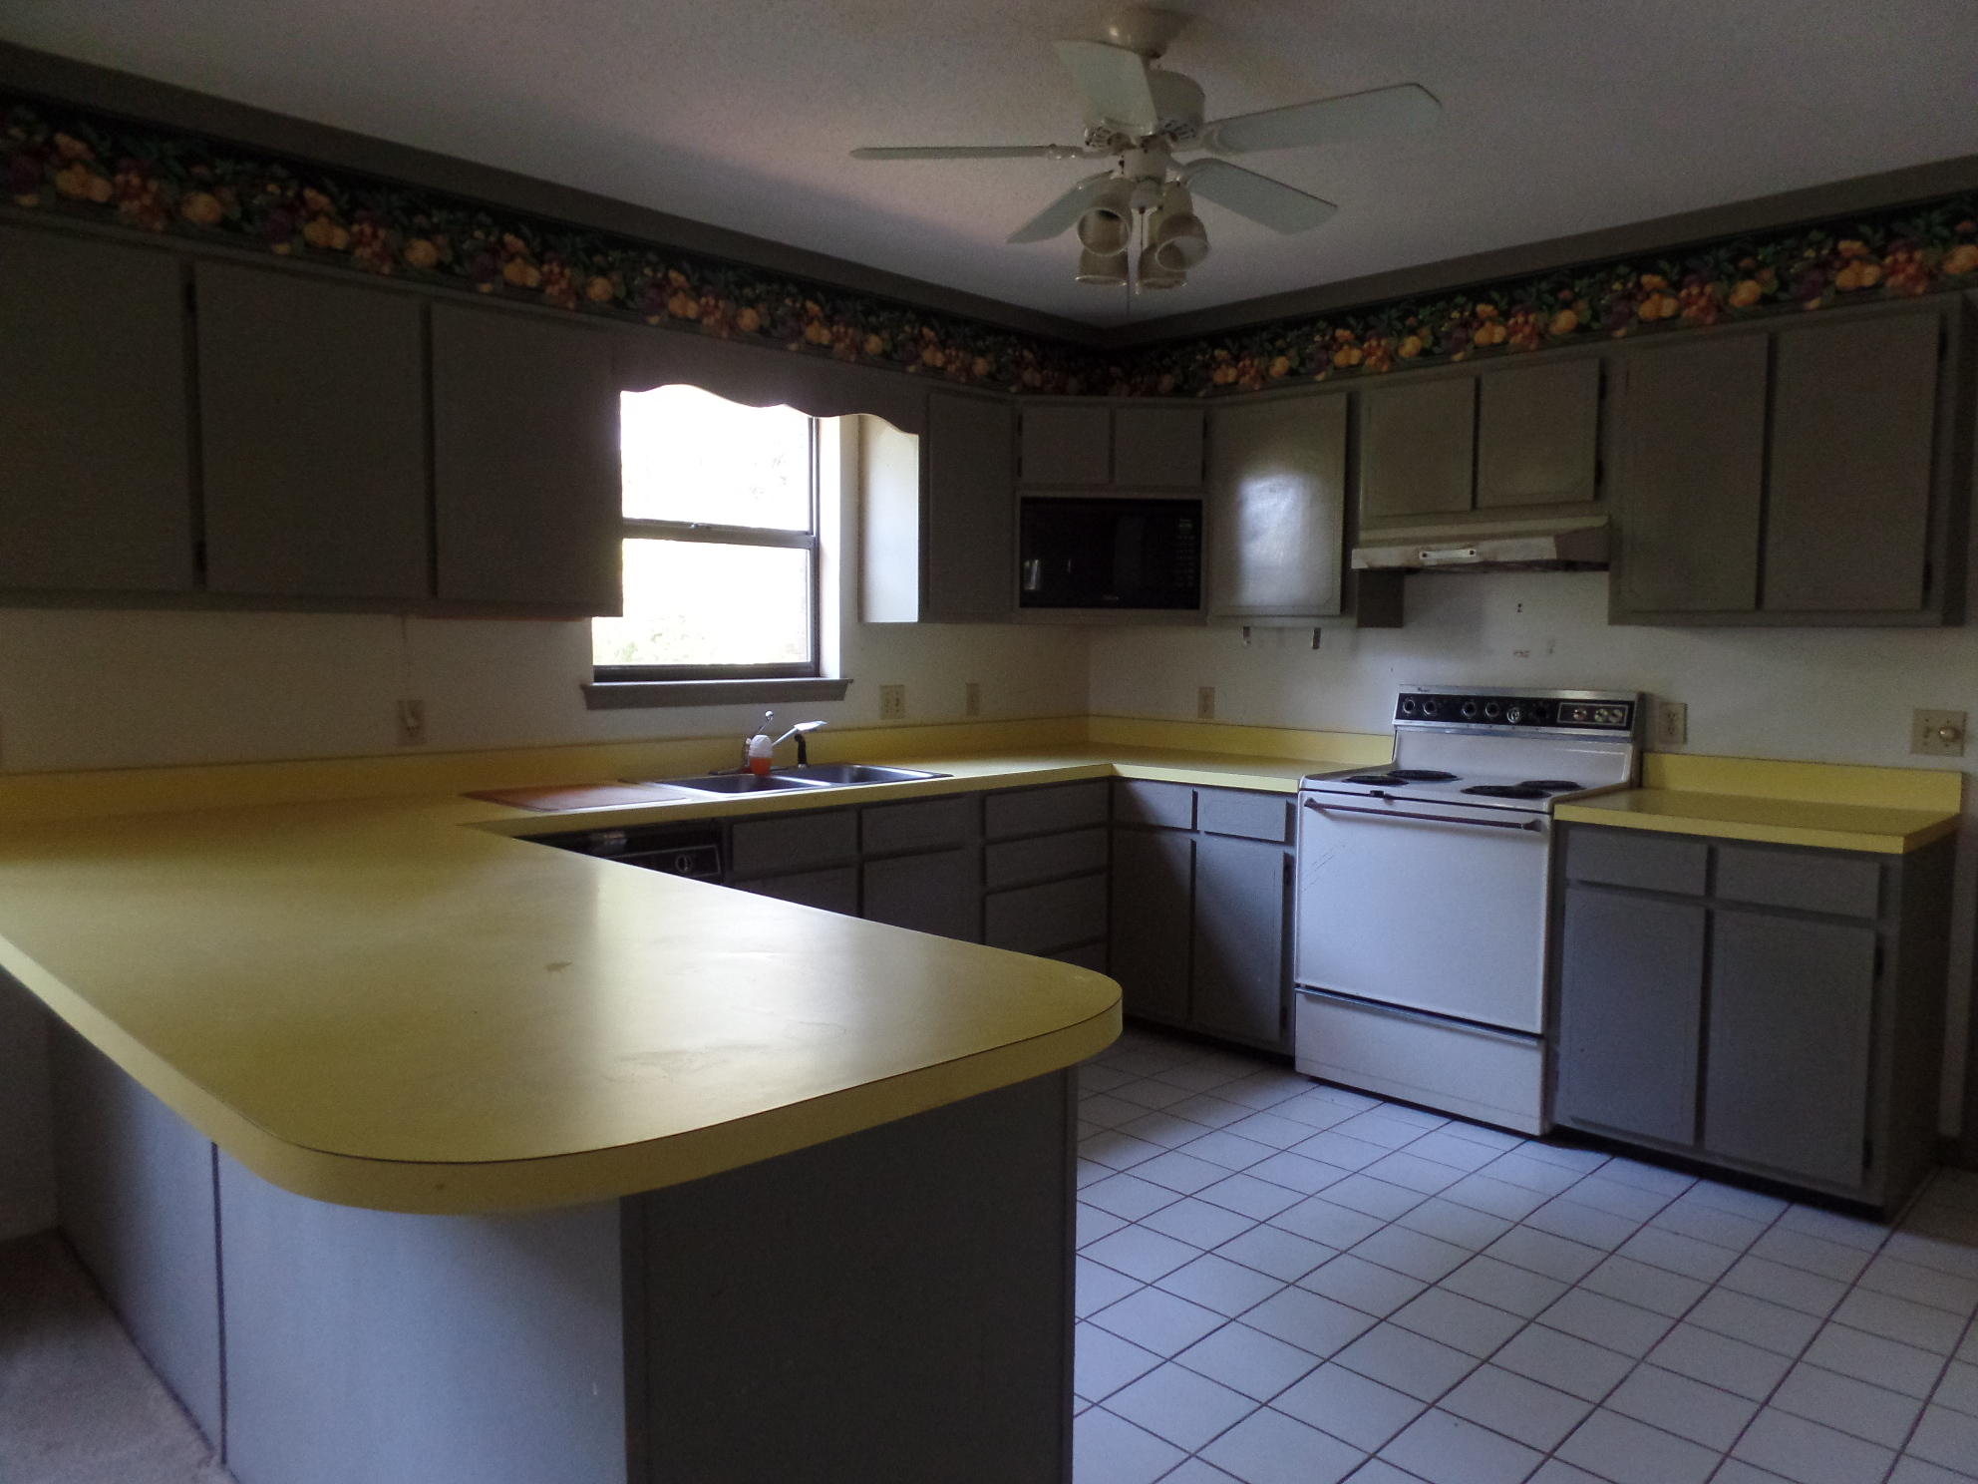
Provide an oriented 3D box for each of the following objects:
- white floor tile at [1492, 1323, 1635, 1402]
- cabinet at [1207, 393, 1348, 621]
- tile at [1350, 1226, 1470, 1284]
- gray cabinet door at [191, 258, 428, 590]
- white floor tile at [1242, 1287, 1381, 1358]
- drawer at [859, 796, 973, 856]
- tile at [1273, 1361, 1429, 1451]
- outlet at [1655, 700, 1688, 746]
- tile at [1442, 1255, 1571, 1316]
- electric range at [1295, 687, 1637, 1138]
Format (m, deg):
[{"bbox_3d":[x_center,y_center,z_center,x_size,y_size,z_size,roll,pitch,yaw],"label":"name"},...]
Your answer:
[{"bbox_3d":[1.069,1.157,2.450,0.196,0.010,0.196,-4,6,-45],"label":"white floor tile"},{"bbox_3d":[1.059,-0.767,4.460,0.313,0.755,0.570,-4,6,-45],"label":"cabinet"},{"bbox_3d":[0.928,1.129,2.896,0.203,0.010,0.203,-4,6,-45],"label":"tile"},{"bbox_3d":[-1.495,-0.673,2.936,0.474,0.681,0.020,-4,6,-45],"label":"gray cabinet door"},{"bbox_3d":[0.633,1.150,2.605,0.203,0.010,0.203,-4,6,-45],"label":"white floor tile"},{"bbox_3d":[-0.355,0.243,4.053,0.438,0.156,0.445,-4,6,-45],"label":"drawer"},{"bbox_3d":[0.633,1.172,2.313,0.203,0.010,0.203,-4,6,-45],"label":"tile"},{"bbox_3d":[1.987,-0.051,3.818,0.072,0.115,0.010,4,6,45],"label":"outlet"},{"bbox_3d":[1.053,1.117,2.699,0.200,0.010,0.200,4,6,45],"label":"tile"},{"bbox_3d":[1.410,0.448,3.926,0.662,1.196,0.758,-4,6,-45],"label":"electric range"}]

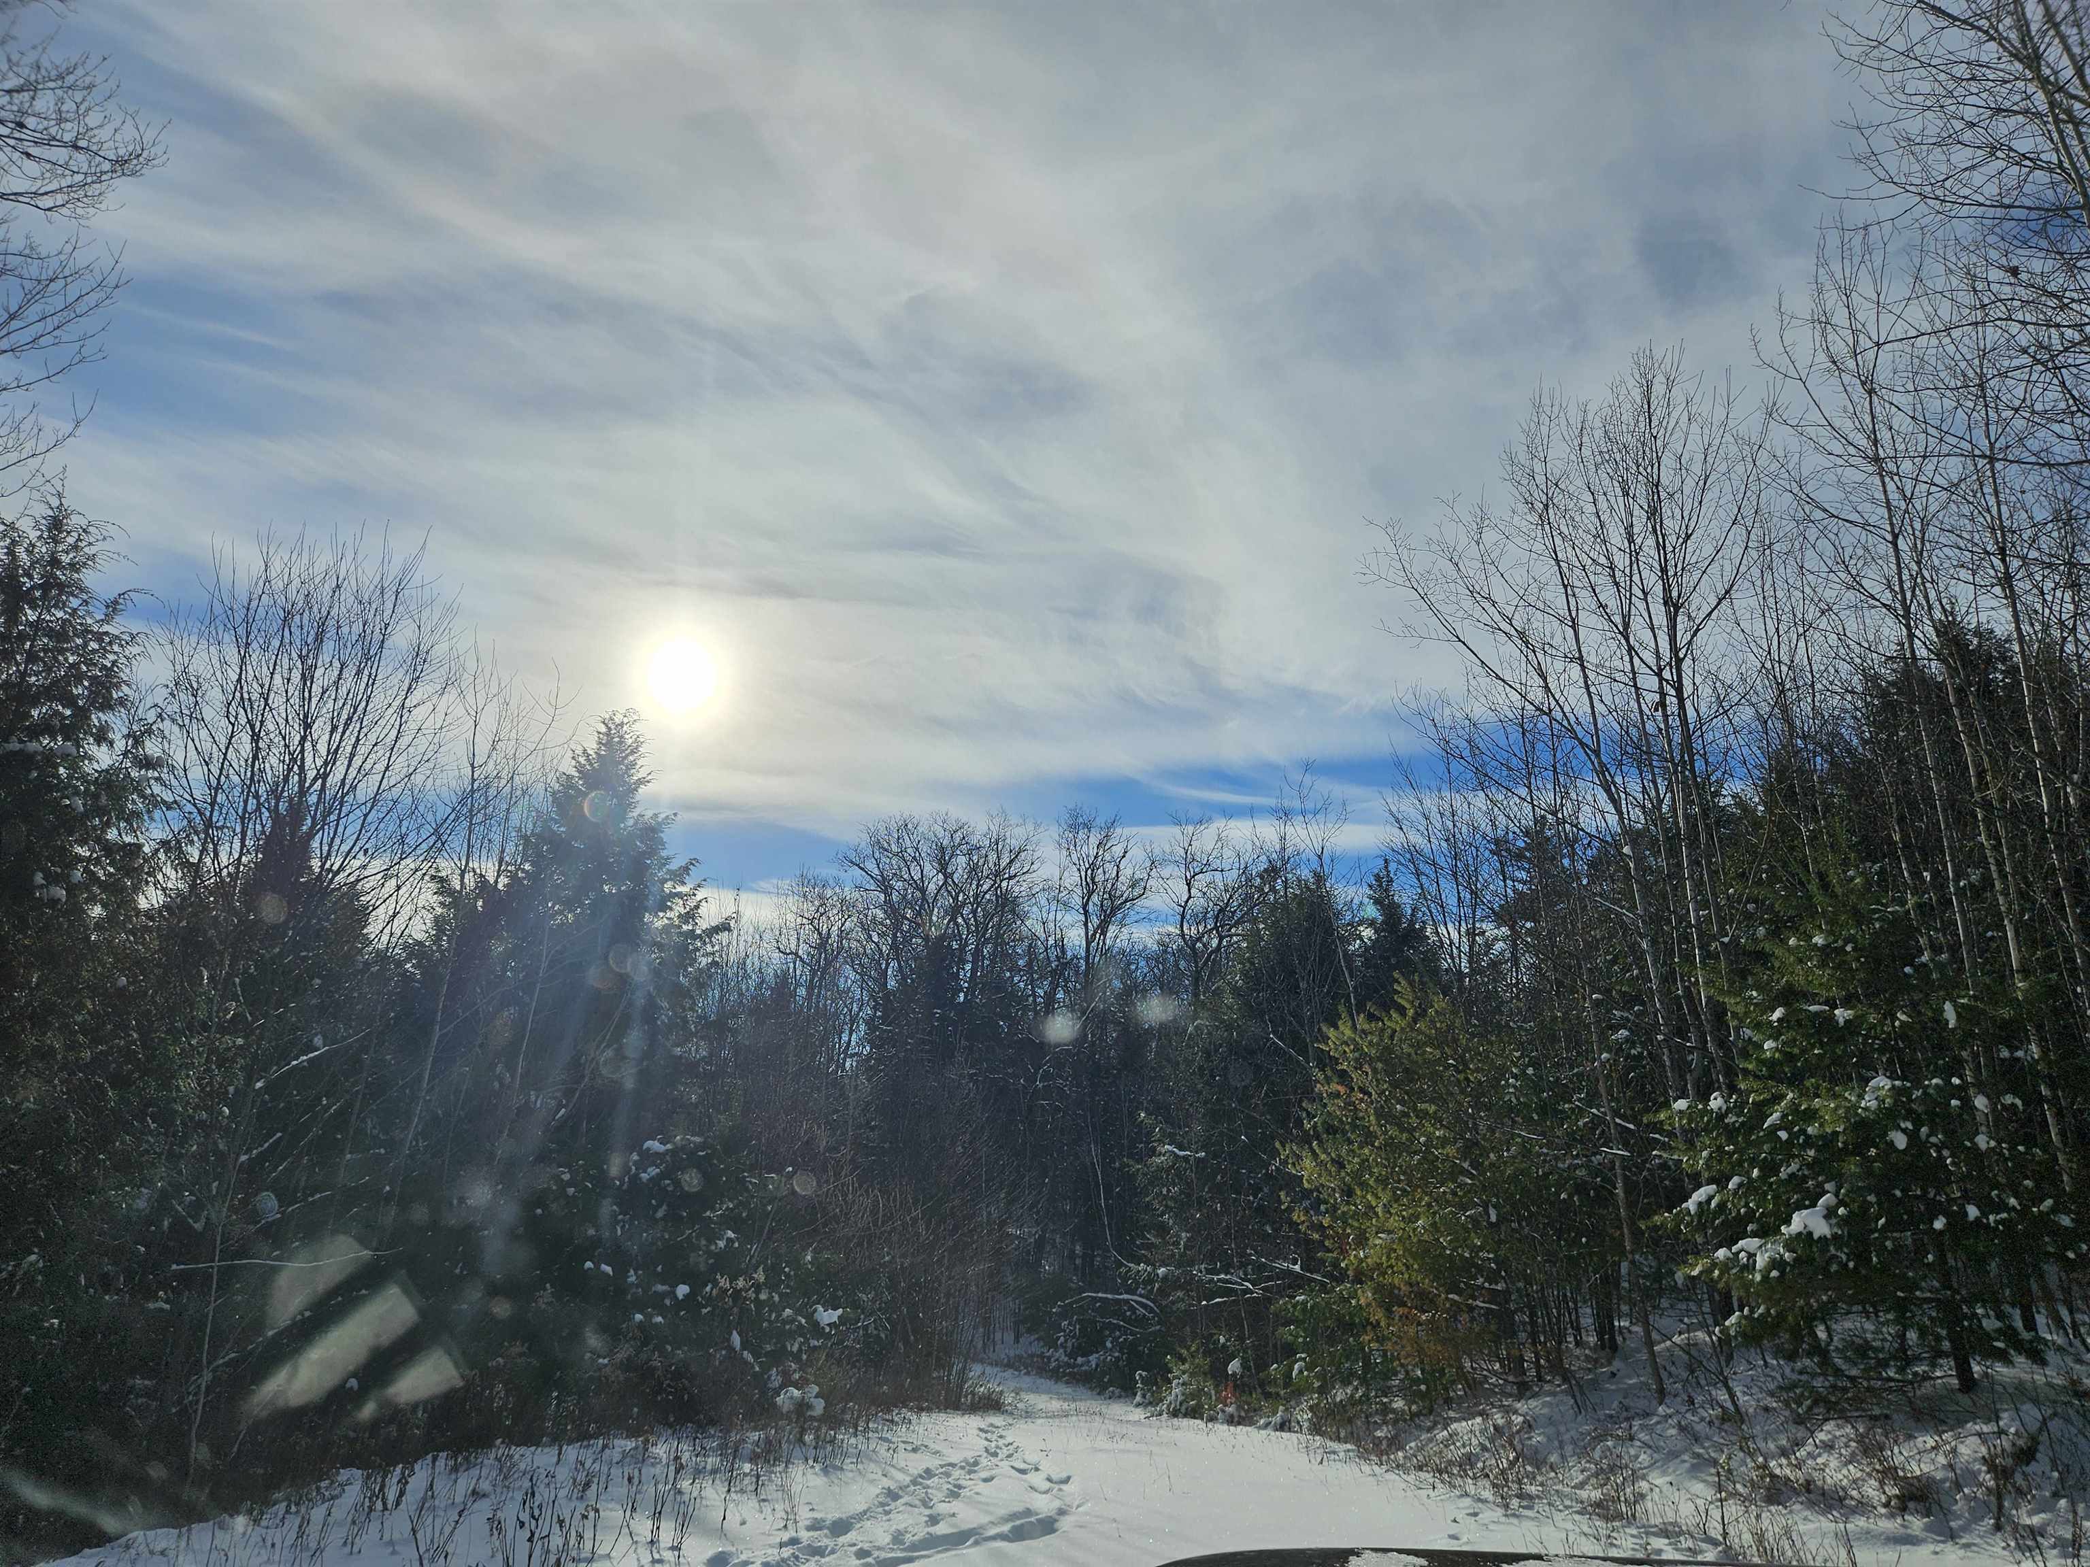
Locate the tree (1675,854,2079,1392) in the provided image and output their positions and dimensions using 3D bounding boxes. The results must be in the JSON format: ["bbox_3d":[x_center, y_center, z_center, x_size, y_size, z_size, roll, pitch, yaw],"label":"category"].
[{"bbox_3d":[6.266,2.495,10.764,2.800,4.060,2.800,-10,-21,28],"label":"tree"}]

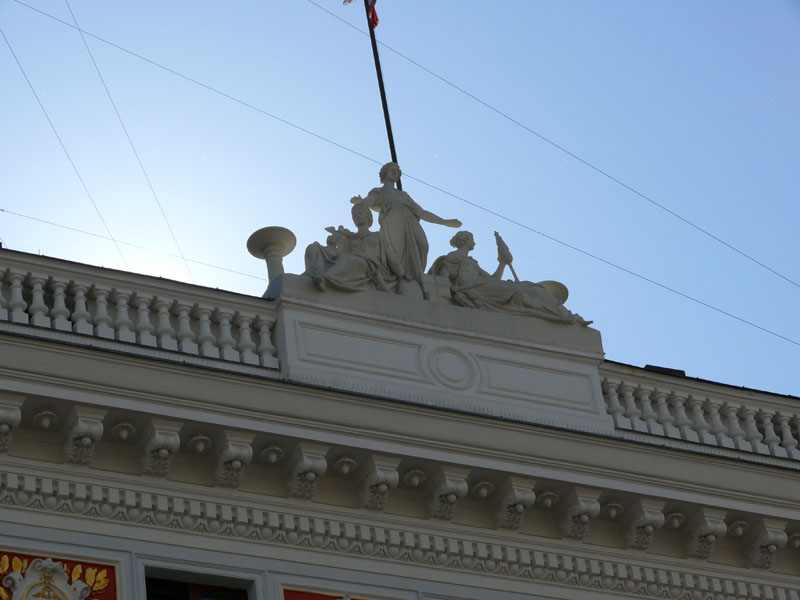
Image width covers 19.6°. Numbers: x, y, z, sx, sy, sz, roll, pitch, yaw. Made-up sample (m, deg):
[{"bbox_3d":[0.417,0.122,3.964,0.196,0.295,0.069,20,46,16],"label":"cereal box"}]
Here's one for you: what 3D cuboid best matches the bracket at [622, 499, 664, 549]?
[{"bbox_3d":[3.151,2.898,29.805,0.388,0.390,0.571,11,-42,-24],"label":"bracket"}]

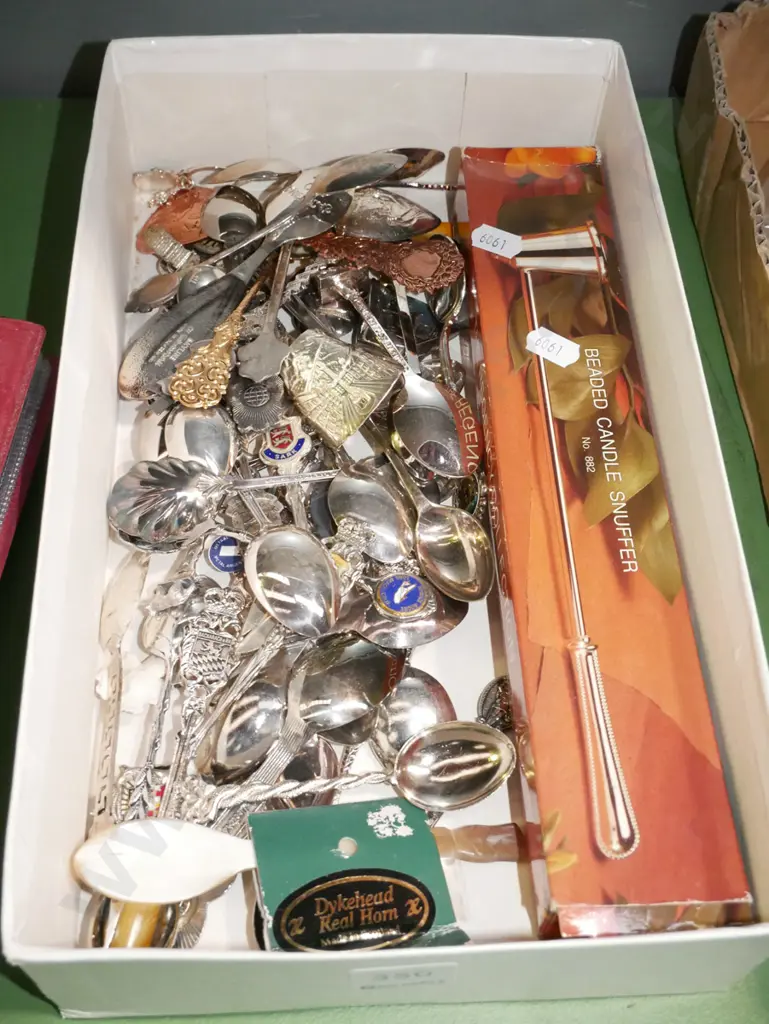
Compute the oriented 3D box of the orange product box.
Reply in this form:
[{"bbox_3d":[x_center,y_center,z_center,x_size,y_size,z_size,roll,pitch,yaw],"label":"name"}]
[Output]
[{"bbox_3d":[0.067,-0.011,0.379,0.056,0.030,0.297,-1,61,-3],"label":"orange product box"}]

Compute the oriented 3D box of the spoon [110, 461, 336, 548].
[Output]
[{"bbox_3d":[-0.045,-0.010,0.372,0.103,0.016,0.031,-7,62,-2],"label":"spoon"}]

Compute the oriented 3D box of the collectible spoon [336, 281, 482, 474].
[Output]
[{"bbox_3d":[0.005,-0.053,0.399,0.026,0.016,0.104,-25,64,-15],"label":"collectible spoon"}]

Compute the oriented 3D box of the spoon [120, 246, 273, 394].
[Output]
[{"bbox_3d":[-0.064,-0.078,0.405,0.032,0.017,0.092,35,74,16],"label":"spoon"}]

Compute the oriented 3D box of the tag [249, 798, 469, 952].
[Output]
[{"bbox_3d":[-0.008,0.110,0.313,0.060,0.008,0.045,0,62,-21],"label":"tag"}]

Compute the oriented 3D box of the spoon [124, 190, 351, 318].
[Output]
[{"bbox_3d":[-0.056,-0.102,0.418,0.100,0.016,0.022,-28,66,-8],"label":"spoon"}]

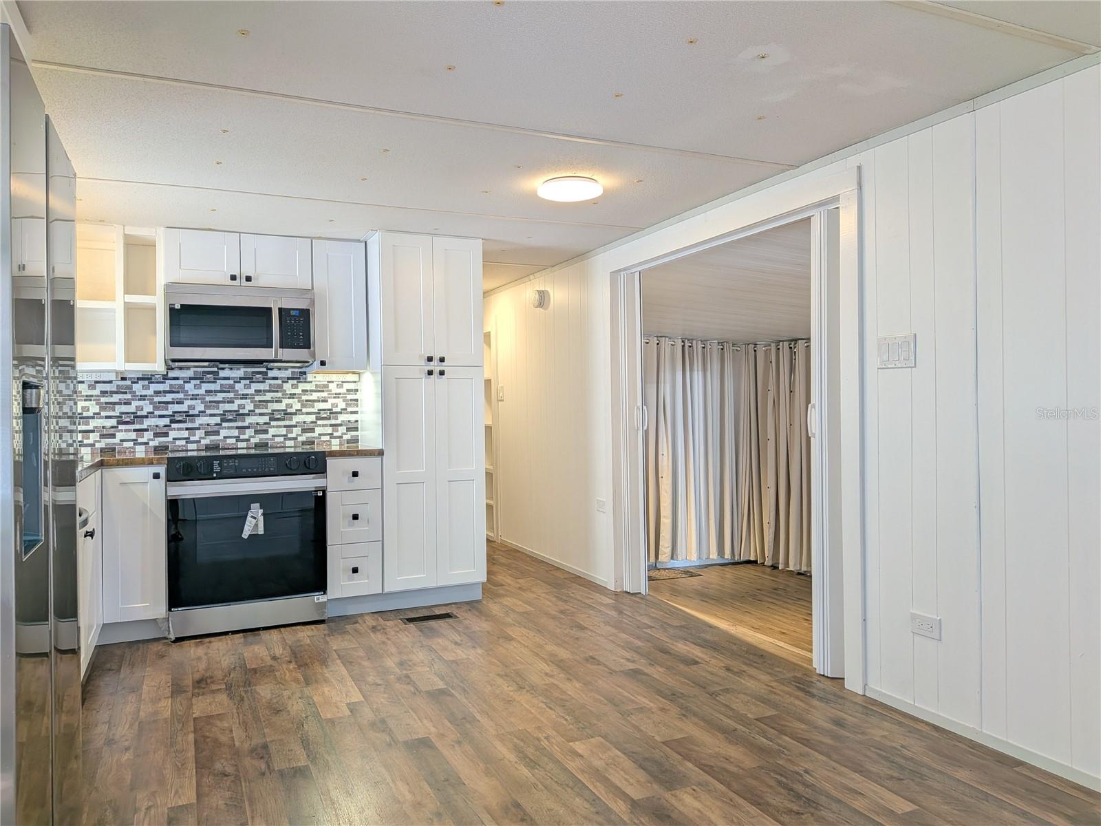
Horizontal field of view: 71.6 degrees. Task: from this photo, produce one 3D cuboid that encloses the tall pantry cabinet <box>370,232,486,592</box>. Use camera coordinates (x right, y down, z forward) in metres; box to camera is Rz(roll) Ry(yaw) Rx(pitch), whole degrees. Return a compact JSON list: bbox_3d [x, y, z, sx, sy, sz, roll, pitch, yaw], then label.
[{"bbox_3d":[-0.781,0.029,4.610,0.598,2.056,0.648,-1,0,-24],"label":"tall pantry cabinet"}]

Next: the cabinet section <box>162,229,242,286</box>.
[{"bbox_3d":[-1.950,-0.844,4.283,0.383,0.291,0.315,-1,1,-24],"label":"cabinet section"}]

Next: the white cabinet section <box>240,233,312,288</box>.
[{"bbox_3d":[-1.602,-0.849,4.440,0.382,0.291,0.315,-1,1,-24],"label":"white cabinet section"}]

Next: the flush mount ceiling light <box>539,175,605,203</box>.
[{"bbox_3d":[0.090,-1.013,3.478,0.300,0.045,0.300,-1,0,0],"label":"flush mount ceiling light"}]

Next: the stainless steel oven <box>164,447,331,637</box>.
[{"bbox_3d":[-1.660,0.664,4.193,0.760,0.914,0.670,-1,0,-24],"label":"stainless steel oven"}]

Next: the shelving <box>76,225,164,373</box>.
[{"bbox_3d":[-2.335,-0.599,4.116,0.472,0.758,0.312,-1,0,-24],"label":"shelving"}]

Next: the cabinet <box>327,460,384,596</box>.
[{"bbox_3d":[-1.184,0.636,4.429,0.303,0.795,0.638,-1,0,-24],"label":"cabinet"}]

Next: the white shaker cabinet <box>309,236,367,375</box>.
[{"bbox_3d":[-1.275,-0.617,4.569,0.310,0.758,0.328,-1,0,-24],"label":"white shaker cabinet"}]

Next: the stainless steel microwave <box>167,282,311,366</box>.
[{"bbox_3d":[-1.747,-0.469,4.319,0.753,0.431,0.410,-1,0,-24],"label":"stainless steel microwave"}]

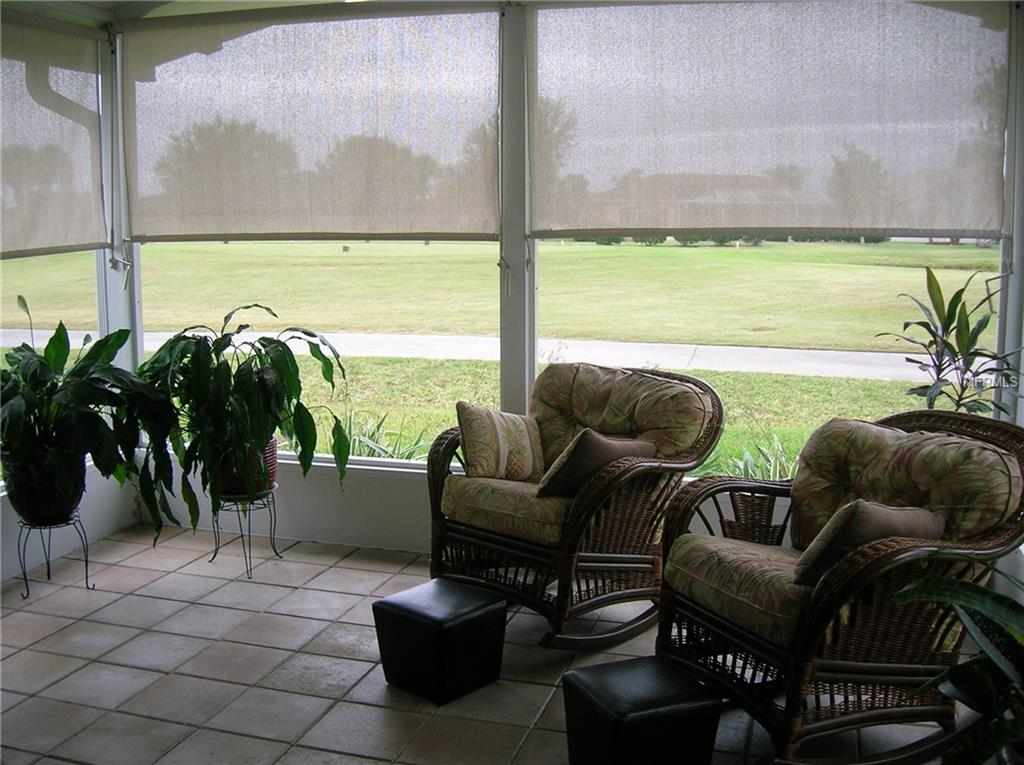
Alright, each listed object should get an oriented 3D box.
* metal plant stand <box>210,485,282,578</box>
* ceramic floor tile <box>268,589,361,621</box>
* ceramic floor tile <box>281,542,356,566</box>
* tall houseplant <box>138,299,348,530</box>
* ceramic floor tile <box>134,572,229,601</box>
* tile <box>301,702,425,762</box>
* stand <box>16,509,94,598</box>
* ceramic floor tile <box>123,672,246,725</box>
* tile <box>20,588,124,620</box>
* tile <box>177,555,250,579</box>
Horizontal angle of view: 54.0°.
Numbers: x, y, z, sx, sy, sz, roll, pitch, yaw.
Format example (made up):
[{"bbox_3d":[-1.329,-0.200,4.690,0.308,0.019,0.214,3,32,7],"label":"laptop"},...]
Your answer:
[{"bbox_3d":[-1.242,0.671,4.595,0.320,0.340,0.320,2,8,16],"label":"metal plant stand"},{"bbox_3d":[-0.798,0.912,4.114,0.315,0.012,0.315,2,8,16],"label":"ceramic floor tile"},{"bbox_3d":[-0.949,0.833,4.863,0.320,0.010,0.320,2,8,15],"label":"ceramic floor tile"},{"bbox_3d":[-1.164,0.152,4.355,0.900,0.941,0.850,-1,7,-15],"label":"tall houseplant"},{"bbox_3d":[-1.361,0.853,4.162,0.295,0.010,0.295,3,7,15],"label":"ceramic floor tile"},{"bbox_3d":[-0.436,1.045,3.009,0.315,0.012,0.315,2,8,16],"label":"tile"},{"bbox_3d":[-1.920,0.707,4.202,0.290,0.330,0.290,2,8,16],"label":"stand"},{"bbox_3d":[-1.012,0.989,3.121,0.295,0.010,0.295,3,7,15],"label":"ceramic floor tile"},{"bbox_3d":[-1.797,0.907,4.125,0.320,0.010,0.320,2,8,15],"label":"tile"},{"bbox_3d":[-1.340,0.854,4.643,0.320,0.010,0.320,2,8,15],"label":"tile"}]

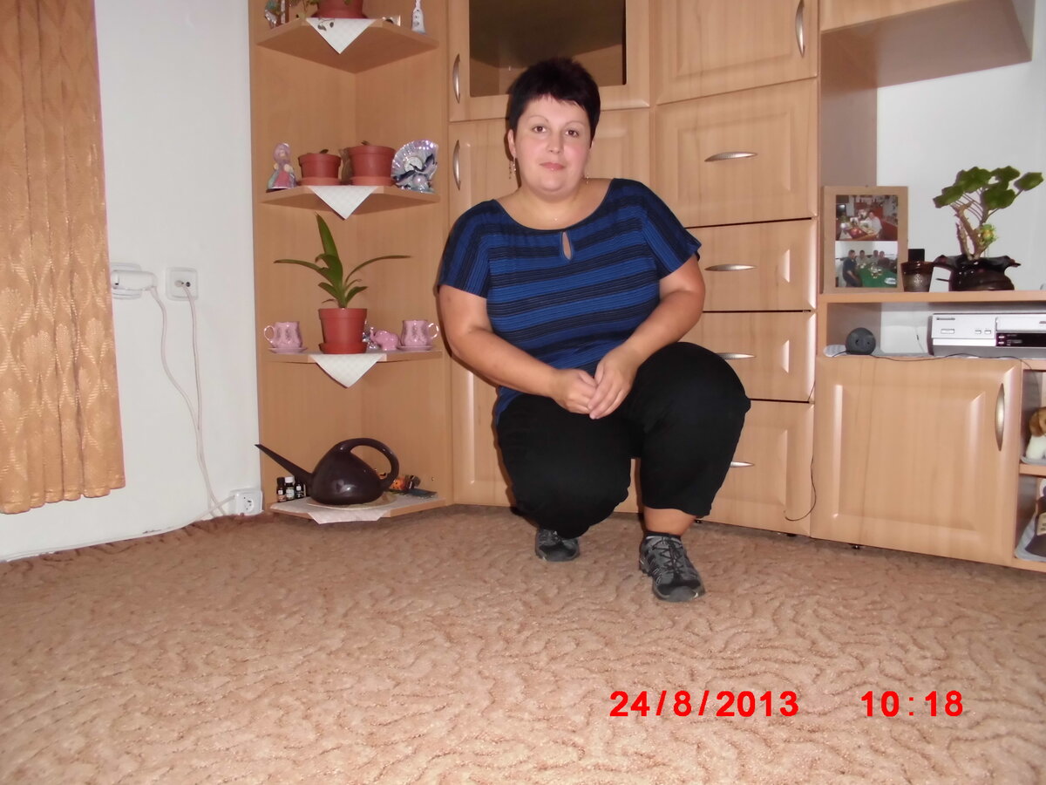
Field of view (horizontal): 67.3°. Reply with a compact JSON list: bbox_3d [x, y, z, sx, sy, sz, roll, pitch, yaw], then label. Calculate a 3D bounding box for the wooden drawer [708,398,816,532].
[{"bbox_3d":[0.520,0.171,1.951,0.404,0.310,0.035,3,6,37],"label":"wooden drawer"}]

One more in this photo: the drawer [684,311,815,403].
[{"bbox_3d":[0.518,-0.091,1.934,0.405,0.215,0.040,3,6,37],"label":"drawer"}]

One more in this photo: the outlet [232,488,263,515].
[{"bbox_3d":[-0.748,0.300,2.137,0.040,0.078,0.080,3,6,39],"label":"outlet"}]

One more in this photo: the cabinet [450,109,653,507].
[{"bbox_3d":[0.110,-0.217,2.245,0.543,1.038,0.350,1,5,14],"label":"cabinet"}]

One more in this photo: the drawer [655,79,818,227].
[{"bbox_3d":[0.511,-0.561,1.901,0.403,0.313,0.040,3,6,37],"label":"drawer"}]

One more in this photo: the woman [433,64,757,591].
[{"bbox_3d":[0.136,-0.151,1.658,0.580,1.040,0.550,-1,5,-6],"label":"woman"}]

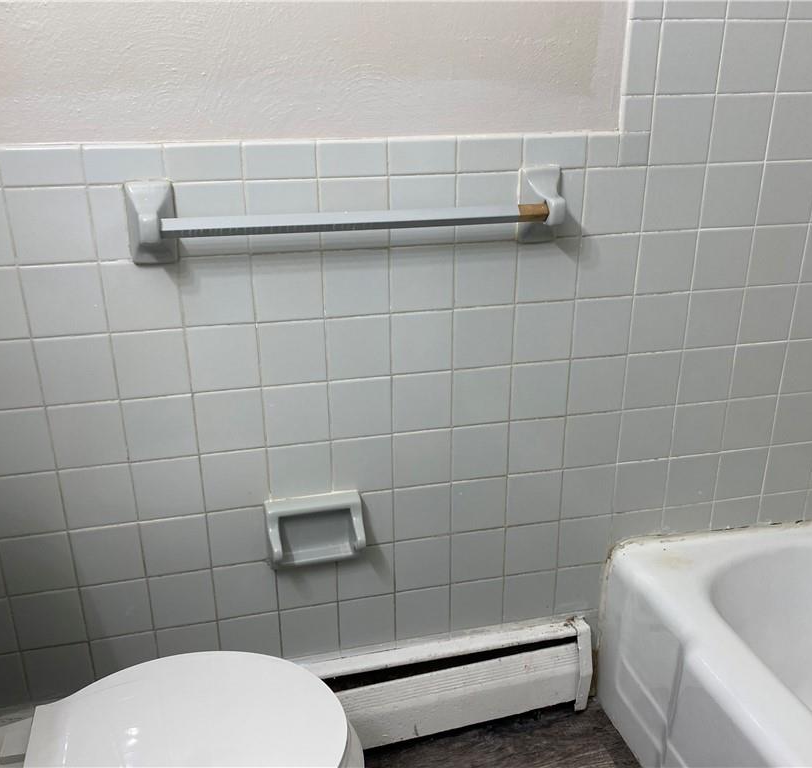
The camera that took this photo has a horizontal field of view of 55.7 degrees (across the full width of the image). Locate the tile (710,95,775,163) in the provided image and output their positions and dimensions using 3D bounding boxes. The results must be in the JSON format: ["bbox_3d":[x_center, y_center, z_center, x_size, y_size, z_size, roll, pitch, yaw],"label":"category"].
[{"bbox_3d":[0.560,-0.427,1.287,0.108,0.108,0.010,-5,22,-12],"label":"tile"}]

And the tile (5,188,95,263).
[{"bbox_3d":[-0.510,-0.227,1.106,0.108,0.108,0.009,-5,22,-12],"label":"tile"}]

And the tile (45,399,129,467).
[{"bbox_3d":[-0.505,0.081,1.225,0.108,0.108,0.009,-5,22,-12],"label":"tile"}]

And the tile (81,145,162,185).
[{"bbox_3d":[-0.403,-0.313,1.097,0.108,0.053,0.010,-5,22,-12],"label":"tile"}]

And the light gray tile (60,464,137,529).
[{"bbox_3d":[-0.503,0.182,1.259,0.108,0.108,0.008,-5,22,-12],"label":"light gray tile"}]

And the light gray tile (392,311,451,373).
[{"bbox_3d":[0.026,-0.072,1.294,0.108,0.108,0.010,-5,22,-12],"label":"light gray tile"}]

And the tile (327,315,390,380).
[{"bbox_3d":[-0.078,-0.061,1.271,0.108,0.108,0.010,-5,22,-12],"label":"tile"}]

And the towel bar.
[{"bbox_3d":[-0.070,-0.249,1.153,0.668,0.119,0.073,-5,22,-12],"label":"towel bar"}]

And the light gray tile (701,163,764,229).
[{"bbox_3d":[0.560,-0.324,1.326,0.108,0.108,0.010,-5,22,-12],"label":"light gray tile"}]

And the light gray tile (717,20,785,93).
[{"bbox_3d":[0.556,-0.526,1.244,0.108,0.108,0.010,-5,22,-12],"label":"light gray tile"}]

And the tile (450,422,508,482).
[{"bbox_3d":[0.138,0.124,1.394,0.108,0.108,0.008,-5,22,-12],"label":"tile"}]

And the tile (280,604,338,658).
[{"bbox_3d":[-0.181,0.463,1.449,0.108,0.108,0.010,-5,22,-12],"label":"tile"}]

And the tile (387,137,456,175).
[{"bbox_3d":[0.025,-0.353,1.189,0.108,0.055,0.009,-5,21,-13],"label":"tile"}]

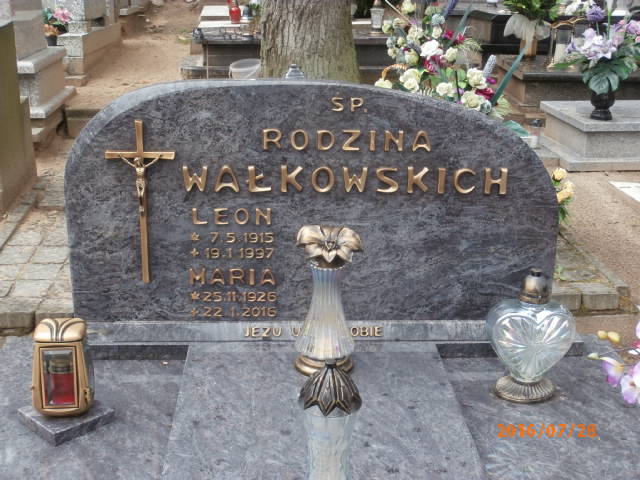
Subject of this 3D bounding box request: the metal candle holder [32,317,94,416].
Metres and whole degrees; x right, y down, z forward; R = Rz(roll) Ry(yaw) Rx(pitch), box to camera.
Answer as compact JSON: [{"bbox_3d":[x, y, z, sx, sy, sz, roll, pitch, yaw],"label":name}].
[{"bbox_3d":[-0.451,0.217,1.514,0.097,0.158,0.092,-4,19,-11],"label":"metal candle holder"}]

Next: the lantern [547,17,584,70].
[{"bbox_3d":[2.171,-1.732,7.700,0.260,0.440,0.250,-1,19,-3],"label":"lantern"}]

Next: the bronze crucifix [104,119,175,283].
[{"bbox_3d":[-0.355,-0.071,1.734,0.138,0.333,0.034,-1,14,-3],"label":"bronze crucifix"}]

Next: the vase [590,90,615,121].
[{"bbox_3d":[1.918,-0.933,5.868,0.155,0.205,0.155,-1,19,-3],"label":"vase"}]

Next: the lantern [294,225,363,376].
[{"bbox_3d":[0.015,0.114,1.690,0.130,0.280,0.128,-1,19,-3],"label":"lantern"}]

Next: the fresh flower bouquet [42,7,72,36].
[{"bbox_3d":[-2.265,-1.886,7.500,0.250,0.250,0.220,-1,19,-3],"label":"fresh flower bouquet"}]

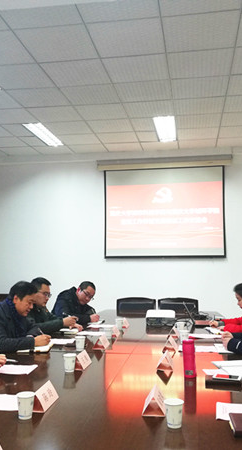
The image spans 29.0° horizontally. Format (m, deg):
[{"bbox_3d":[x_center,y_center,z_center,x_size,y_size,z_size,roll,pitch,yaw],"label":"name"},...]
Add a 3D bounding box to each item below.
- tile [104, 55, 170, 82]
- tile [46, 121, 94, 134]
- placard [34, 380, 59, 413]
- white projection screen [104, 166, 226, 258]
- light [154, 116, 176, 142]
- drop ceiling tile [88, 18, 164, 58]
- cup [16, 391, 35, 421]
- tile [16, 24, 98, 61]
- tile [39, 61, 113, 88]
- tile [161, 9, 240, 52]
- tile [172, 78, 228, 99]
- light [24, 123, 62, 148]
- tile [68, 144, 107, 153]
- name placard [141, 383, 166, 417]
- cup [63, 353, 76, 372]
[{"bbox_3d":[0.160,-1.522,4.538,0.600,0.020,0.600,-1,-5,9],"label":"tile"},{"bbox_3d":[-0.709,-1.337,6.448,0.600,0.020,0.600,-1,-4,9],"label":"tile"},{"bbox_3d":[-0.337,0.749,2.042,0.081,0.068,0.215,-1,-5,9],"label":"placard"},{"bbox_3d":[0.702,-0.191,7.658,1.980,1.500,0.040,-1,-4,9],"label":"white projection screen"},{"bbox_3d":[0.644,-1.371,6.613,0.300,0.080,1.200,-1,-5,9],"label":"light"},{"bbox_3d":[0.058,-1.569,3.939,0.600,0.020,0.612,-1,-4,9],"label":"drop ceiling tile"},{"bbox_3d":[-0.379,0.723,1.865,0.075,0.091,0.075,0,-5,0],"label":"cup"},{"bbox_3d":[-0.534,-1.559,4.032,0.600,0.020,0.612,-1,-4,9],"label":"tile"},{"bbox_3d":[-0.437,-1.515,4.647,0.600,0.020,0.612,-1,-4,9],"label":"tile"},{"bbox_3d":[0.656,-1.581,3.845,0.600,0.020,0.600,-1,-5,9],"label":"tile"},{"bbox_3d":[0.848,-1.482,5.043,0.600,0.020,0.600,-1,-5,9],"label":"tile"},{"bbox_3d":[-1.122,-1.338,6.856,0.300,0.080,1.200,-1,-5,9],"label":"light"},{"bbox_3d":[-0.544,-1.250,7.634,0.600,0.020,0.530,-1,-5,9],"label":"tile"},{"bbox_3d":[0.142,0.715,1.927,0.092,0.080,0.200,-1,-4,7],"label":"name placard"},{"bbox_3d":[-0.284,0.760,2.580,0.073,0.092,0.073,0,-4,0],"label":"cup"}]

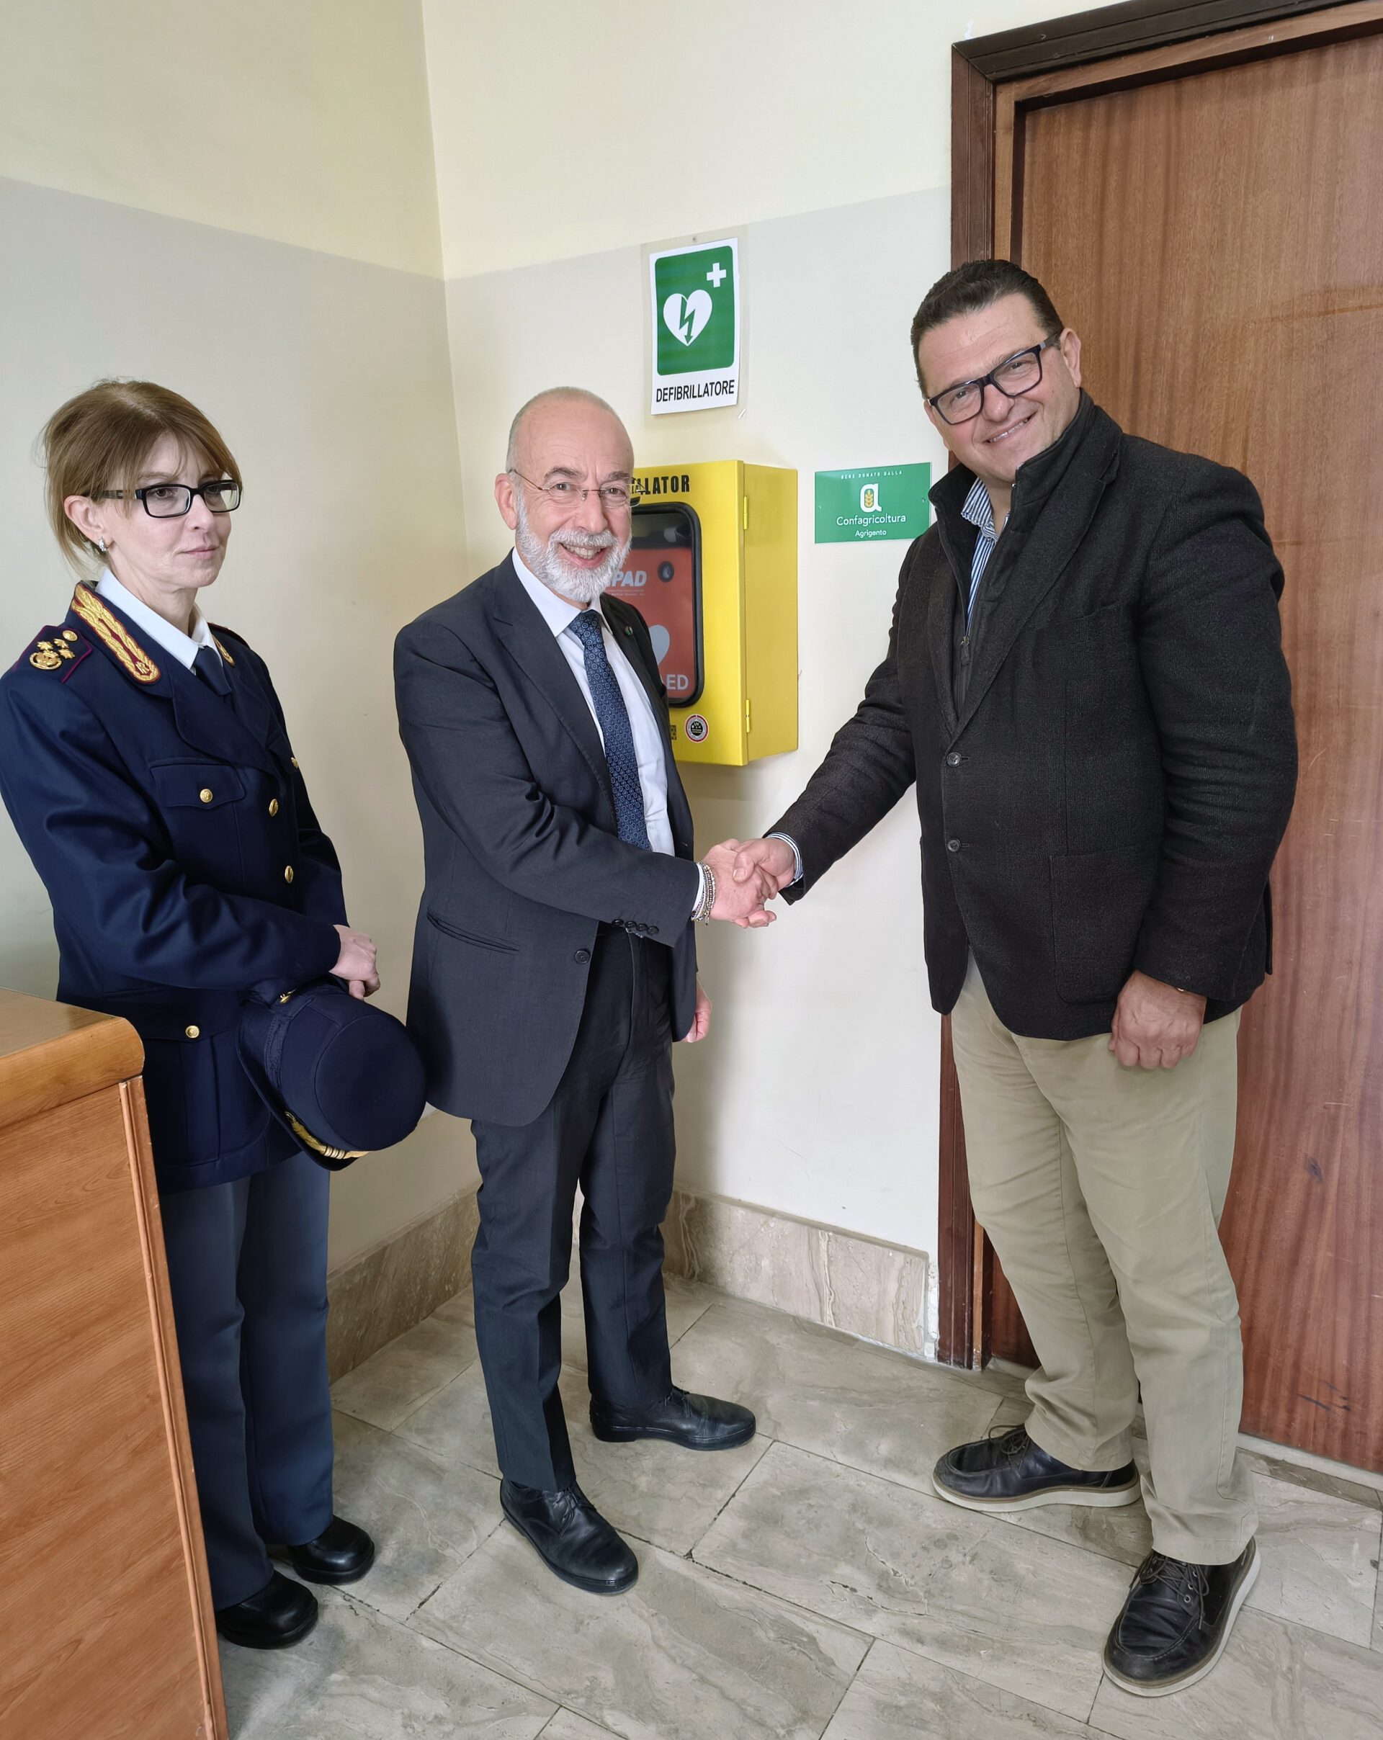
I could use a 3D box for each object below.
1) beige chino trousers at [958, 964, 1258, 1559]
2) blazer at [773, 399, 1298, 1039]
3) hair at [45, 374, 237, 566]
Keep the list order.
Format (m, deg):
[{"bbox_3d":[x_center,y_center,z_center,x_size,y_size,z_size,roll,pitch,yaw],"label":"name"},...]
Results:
[{"bbox_3d":[0.591,0.505,1.783,0.385,0.980,0.407,-8,15,-22],"label":"beige chino trousers"},{"bbox_3d":[0.420,-0.176,1.567,0.570,0.780,0.560,-9,15,-26],"label":"blazer"},{"bbox_3d":[-0.675,-0.486,1.555,0.230,0.220,0.195,5,15,27],"label":"hair"}]

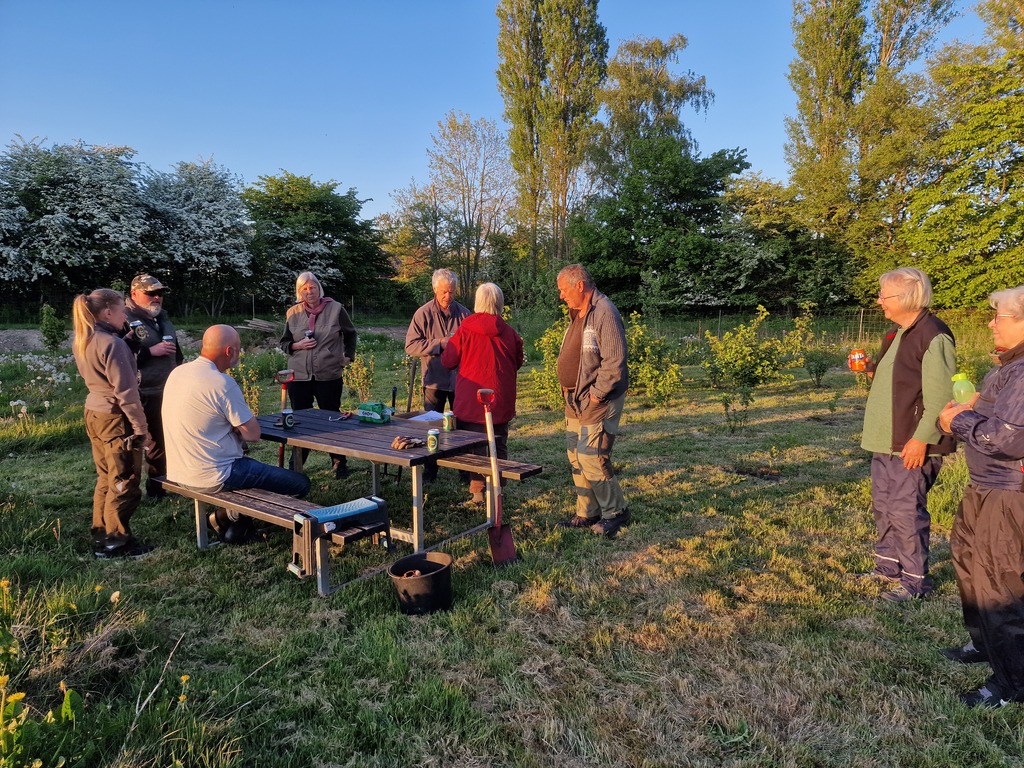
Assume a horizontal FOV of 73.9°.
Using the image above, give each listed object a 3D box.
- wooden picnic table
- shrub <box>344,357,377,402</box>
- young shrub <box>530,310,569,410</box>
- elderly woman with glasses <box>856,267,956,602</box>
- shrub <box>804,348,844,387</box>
[{"bbox_3d":[-1.061,0.662,4.569,1.843,0.716,0.758,5,9,36],"label":"wooden picnic table"},{"bbox_3d":[-2.277,-0.031,10.184,0.460,0.780,0.460,0,7,0],"label":"shrub"},{"bbox_3d":[0.682,-0.345,9.185,0.920,1.369,0.850,-1,8,0],"label":"young shrub"},{"bbox_3d":[2.090,0.261,3.595,0.460,1.710,0.500,2,7,17],"label":"elderly woman with glasses"},{"bbox_3d":[5.661,-0.255,12.339,0.620,0.700,0.600,0,7,0],"label":"shrub"}]

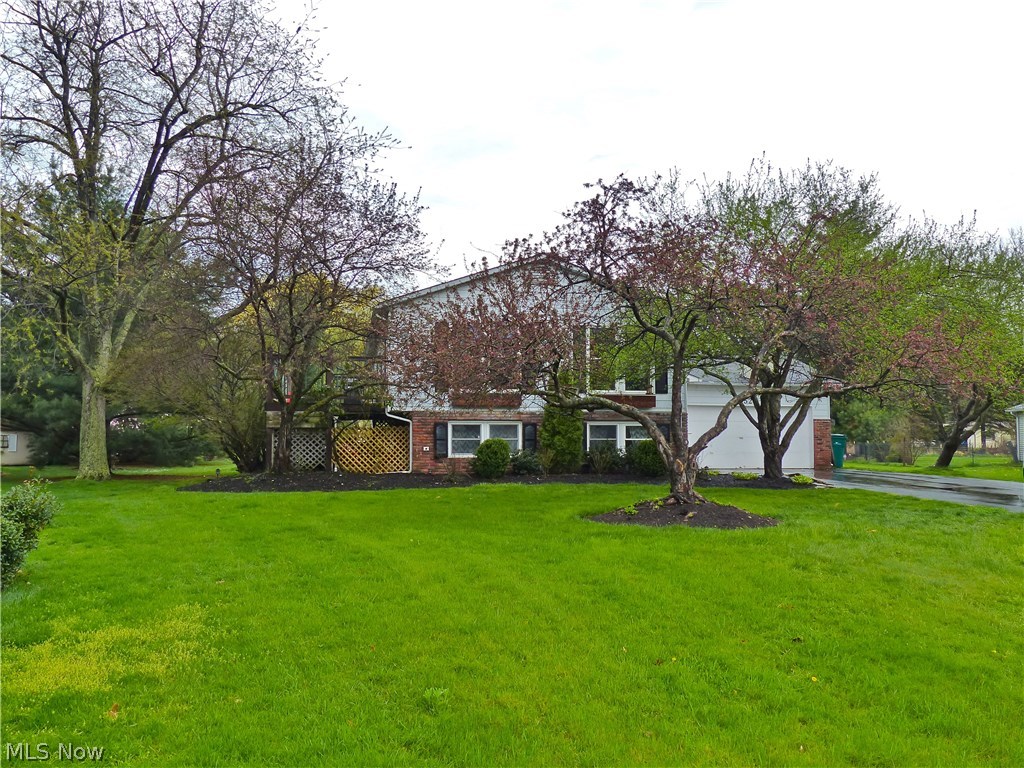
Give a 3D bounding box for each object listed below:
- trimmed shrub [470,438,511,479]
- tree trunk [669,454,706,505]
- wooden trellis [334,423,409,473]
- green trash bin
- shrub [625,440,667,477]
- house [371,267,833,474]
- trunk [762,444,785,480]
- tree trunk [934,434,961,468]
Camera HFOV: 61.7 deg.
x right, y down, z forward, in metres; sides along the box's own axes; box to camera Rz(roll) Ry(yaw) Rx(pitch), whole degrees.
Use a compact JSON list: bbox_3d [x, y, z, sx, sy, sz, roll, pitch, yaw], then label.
[{"bbox_3d":[-0.529,1.876,21.600,0.980,0.980,0.950,0,-3,-8],"label":"trimmed shrub"},{"bbox_3d":[2.897,1.572,14.200,0.620,0.820,0.550,0,-3,-8],"label":"tree trunk"},{"bbox_3d":[-3.628,1.672,22.150,1.920,1.280,0.080,0,-3,-8],"label":"wooden trellis"},{"bbox_3d":[11.244,2.338,29.500,0.620,1.150,0.720,0,-3,-8],"label":"green trash bin"},{"bbox_3d":[3.493,1.934,22.200,1.050,0.940,1.000,0,-3,-8],"label":"shrub"},{"bbox_3d":[3.336,-0.131,29.212,15.648,5.838,13.000,0,-3,-8],"label":"house"},{"bbox_3d":[6.963,2.073,22.800,0.550,0.930,0.520,0,-3,-8],"label":"trunk"},{"bbox_3d":[14.823,2.289,29.200,0.820,1.120,0.600,0,-3,-8],"label":"tree trunk"}]

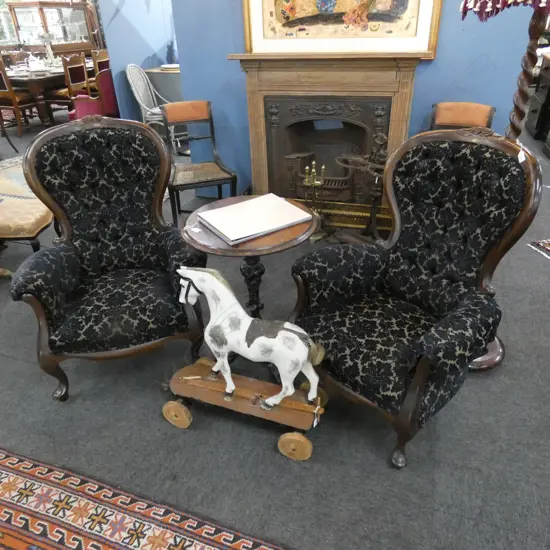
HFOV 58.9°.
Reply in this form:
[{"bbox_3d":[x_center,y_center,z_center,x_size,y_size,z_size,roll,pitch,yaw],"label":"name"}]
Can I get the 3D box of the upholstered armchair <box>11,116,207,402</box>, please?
[{"bbox_3d":[-0.733,-0.122,2.220,0.740,1.050,0.780,-10,31,-14],"label":"upholstered armchair"}]

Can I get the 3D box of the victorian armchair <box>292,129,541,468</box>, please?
[{"bbox_3d":[0.516,0.030,1.894,0.780,1.060,0.730,-21,36,-30],"label":"victorian armchair"}]

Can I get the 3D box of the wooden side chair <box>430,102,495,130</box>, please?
[{"bbox_3d":[1.179,-0.659,3.268,0.470,0.840,0.540,10,32,19],"label":"wooden side chair"}]

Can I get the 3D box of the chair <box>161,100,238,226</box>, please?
[{"bbox_3d":[-0.551,-0.743,3.487,0.470,0.840,0.550,-12,32,-18],"label":"chair"}]

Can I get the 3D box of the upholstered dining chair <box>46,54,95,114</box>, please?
[{"bbox_3d":[-2.675,-2.342,6.219,0.500,0.950,0.470,12,33,21],"label":"upholstered dining chair"}]

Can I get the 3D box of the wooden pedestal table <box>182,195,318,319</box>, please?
[{"bbox_3d":[-0.094,0.074,2.203,0.570,0.700,0.570,-1,30,0],"label":"wooden pedestal table"}]

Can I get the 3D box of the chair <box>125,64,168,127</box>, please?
[{"bbox_3d":[-1.243,-1.827,5.332,0.560,0.890,0.520,7,31,14],"label":"chair"}]

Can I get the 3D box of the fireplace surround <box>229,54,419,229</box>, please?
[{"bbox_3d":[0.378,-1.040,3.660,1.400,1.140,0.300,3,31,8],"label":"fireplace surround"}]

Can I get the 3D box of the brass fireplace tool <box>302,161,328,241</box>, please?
[{"bbox_3d":[0.266,-0.511,3.341,0.180,0.550,0.180,3,31,8],"label":"brass fireplace tool"}]

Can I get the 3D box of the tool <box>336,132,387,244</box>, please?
[{"bbox_3d":[0.655,-0.537,3.191,0.540,0.730,0.270,3,31,8],"label":"tool"}]

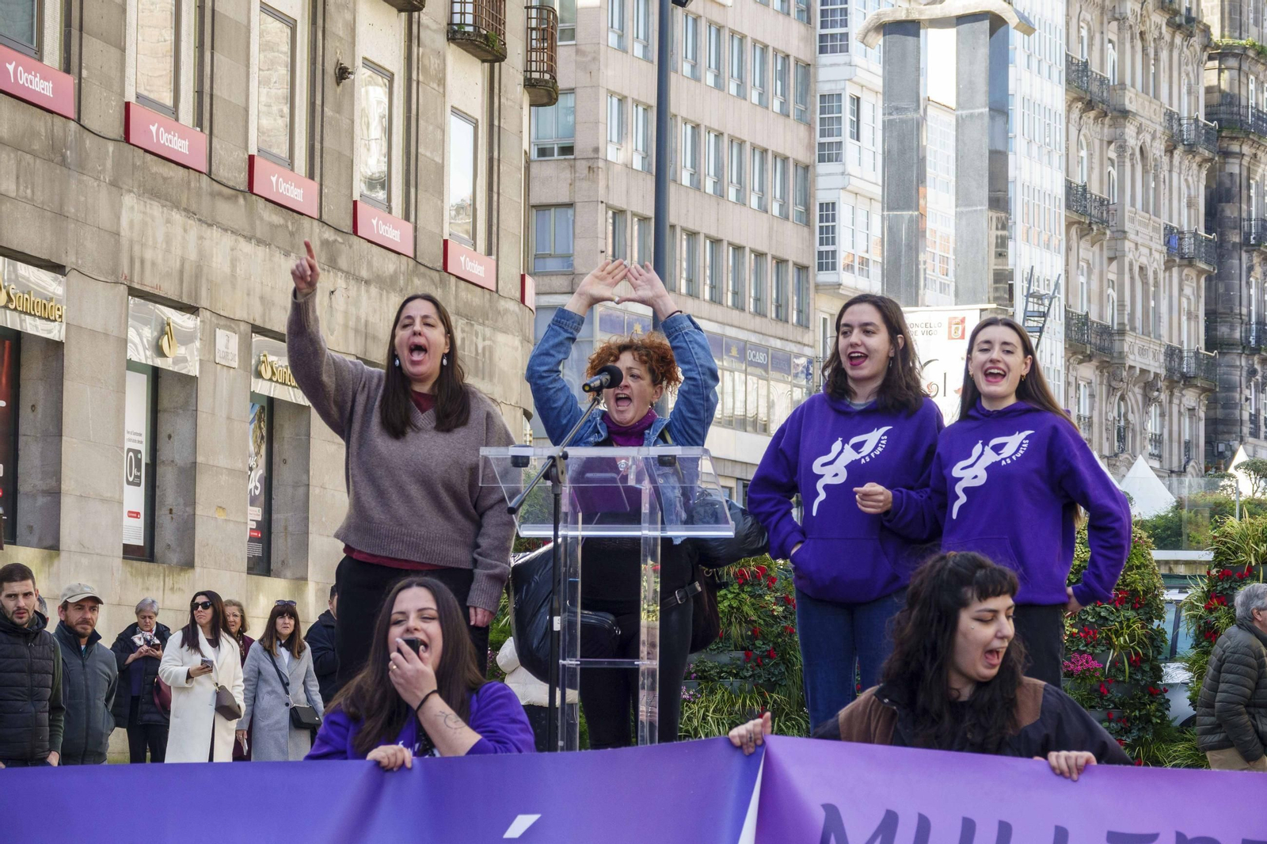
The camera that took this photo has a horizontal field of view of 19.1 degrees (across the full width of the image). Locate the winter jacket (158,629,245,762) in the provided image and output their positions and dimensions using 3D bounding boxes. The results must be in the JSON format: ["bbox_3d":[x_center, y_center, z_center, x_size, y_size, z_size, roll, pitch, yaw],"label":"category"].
[{"bbox_3d":[-2.760,1.864,23.959,0.520,1.120,0.340,2,-4,-14],"label":"winter jacket"}]

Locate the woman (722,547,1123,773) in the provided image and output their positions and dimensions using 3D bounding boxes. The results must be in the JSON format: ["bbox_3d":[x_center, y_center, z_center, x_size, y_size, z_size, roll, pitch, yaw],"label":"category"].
[{"bbox_3d":[0.553,1.000,7.096,0.750,1.500,0.520,1,-4,0],"label":"woman"}]

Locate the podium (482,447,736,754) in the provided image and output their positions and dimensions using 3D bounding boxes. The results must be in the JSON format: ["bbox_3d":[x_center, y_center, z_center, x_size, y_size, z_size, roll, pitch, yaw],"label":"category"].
[{"bbox_3d":[-0.069,0.666,9.757,0.590,1.180,0.500,0,-4,10],"label":"podium"}]

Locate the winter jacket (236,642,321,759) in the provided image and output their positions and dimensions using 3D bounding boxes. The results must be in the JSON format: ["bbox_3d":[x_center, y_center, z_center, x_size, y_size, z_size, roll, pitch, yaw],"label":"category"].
[{"bbox_3d":[-2.296,1.932,24.463,0.520,1.020,0.320,1,-4,-8],"label":"winter jacket"}]

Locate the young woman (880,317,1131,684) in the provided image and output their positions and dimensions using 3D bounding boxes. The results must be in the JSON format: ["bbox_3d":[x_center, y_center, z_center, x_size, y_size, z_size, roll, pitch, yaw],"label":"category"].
[{"bbox_3d":[1.010,0.539,10.290,0.660,1.660,0.420,-1,-4,22],"label":"young woman"}]

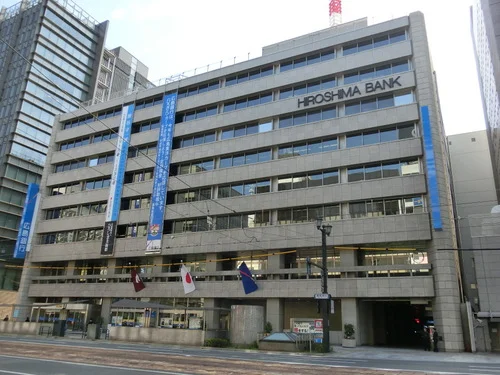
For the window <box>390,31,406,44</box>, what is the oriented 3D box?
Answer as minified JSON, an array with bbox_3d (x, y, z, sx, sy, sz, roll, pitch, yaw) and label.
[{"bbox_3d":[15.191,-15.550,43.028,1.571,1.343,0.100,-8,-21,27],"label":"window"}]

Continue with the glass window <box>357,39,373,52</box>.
[{"bbox_3d":[11.945,-14.569,43.410,1.538,1.459,0.150,-7,-21,27],"label":"glass window"}]

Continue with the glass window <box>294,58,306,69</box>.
[{"bbox_3d":[5.498,-13.734,46.530,1.520,1.334,0.150,-8,-21,27],"label":"glass window"}]

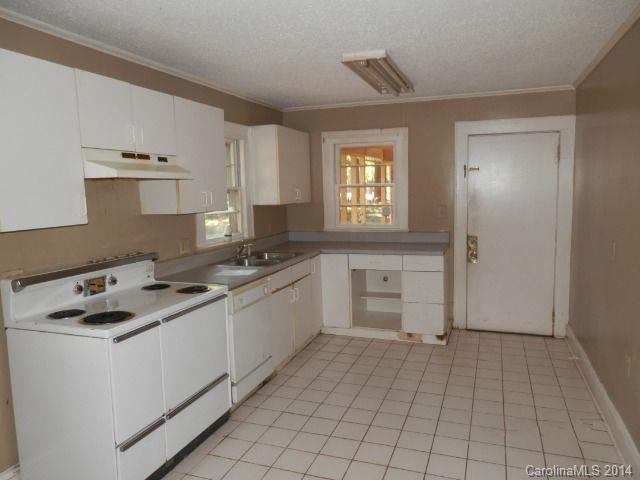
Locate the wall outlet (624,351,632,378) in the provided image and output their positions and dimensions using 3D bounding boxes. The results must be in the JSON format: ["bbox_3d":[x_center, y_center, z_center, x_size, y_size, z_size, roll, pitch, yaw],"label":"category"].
[{"bbox_3d":[1.681,0.680,2.527,0.012,0.115,0.074,1,7,21],"label":"wall outlet"}]

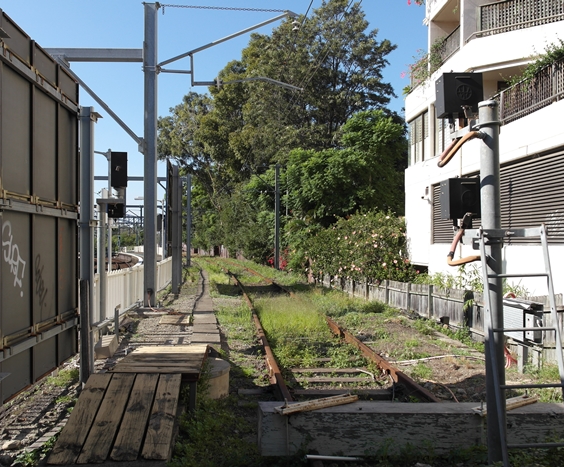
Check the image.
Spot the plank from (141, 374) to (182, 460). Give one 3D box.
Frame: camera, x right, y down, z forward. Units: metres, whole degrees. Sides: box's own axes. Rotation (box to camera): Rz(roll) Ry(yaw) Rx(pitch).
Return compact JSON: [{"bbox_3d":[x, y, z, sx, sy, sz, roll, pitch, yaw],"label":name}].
[{"bbox_3d":[-1.023,1.570,5.047,0.200,0.050,0.972,0,29,-2],"label":"plank"}]

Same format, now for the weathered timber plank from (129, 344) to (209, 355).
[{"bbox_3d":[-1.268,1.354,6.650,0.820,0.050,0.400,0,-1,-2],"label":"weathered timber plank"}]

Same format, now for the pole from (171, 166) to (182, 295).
[{"bbox_3d":[-3.630,-0.127,20.000,0.220,4.370,0.220,0,-1,-6],"label":"pole"}]

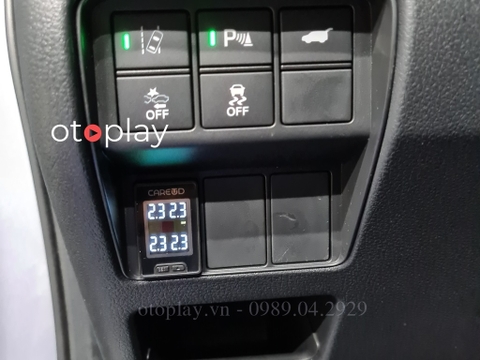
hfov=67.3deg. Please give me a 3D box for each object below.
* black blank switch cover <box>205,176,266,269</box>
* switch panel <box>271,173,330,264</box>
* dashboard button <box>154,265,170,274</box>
[{"bbox_3d":[-0.002,0.017,0.148,0.024,0.038,0.004,-3,10,-3],"label":"black blank switch cover"},{"bbox_3d":[0.025,0.015,0.150,0.024,0.038,0.004,-3,10,-3],"label":"switch panel"},{"bbox_3d":[-0.031,0.036,0.146,0.006,0.003,0.002,-3,10,-3],"label":"dashboard button"}]

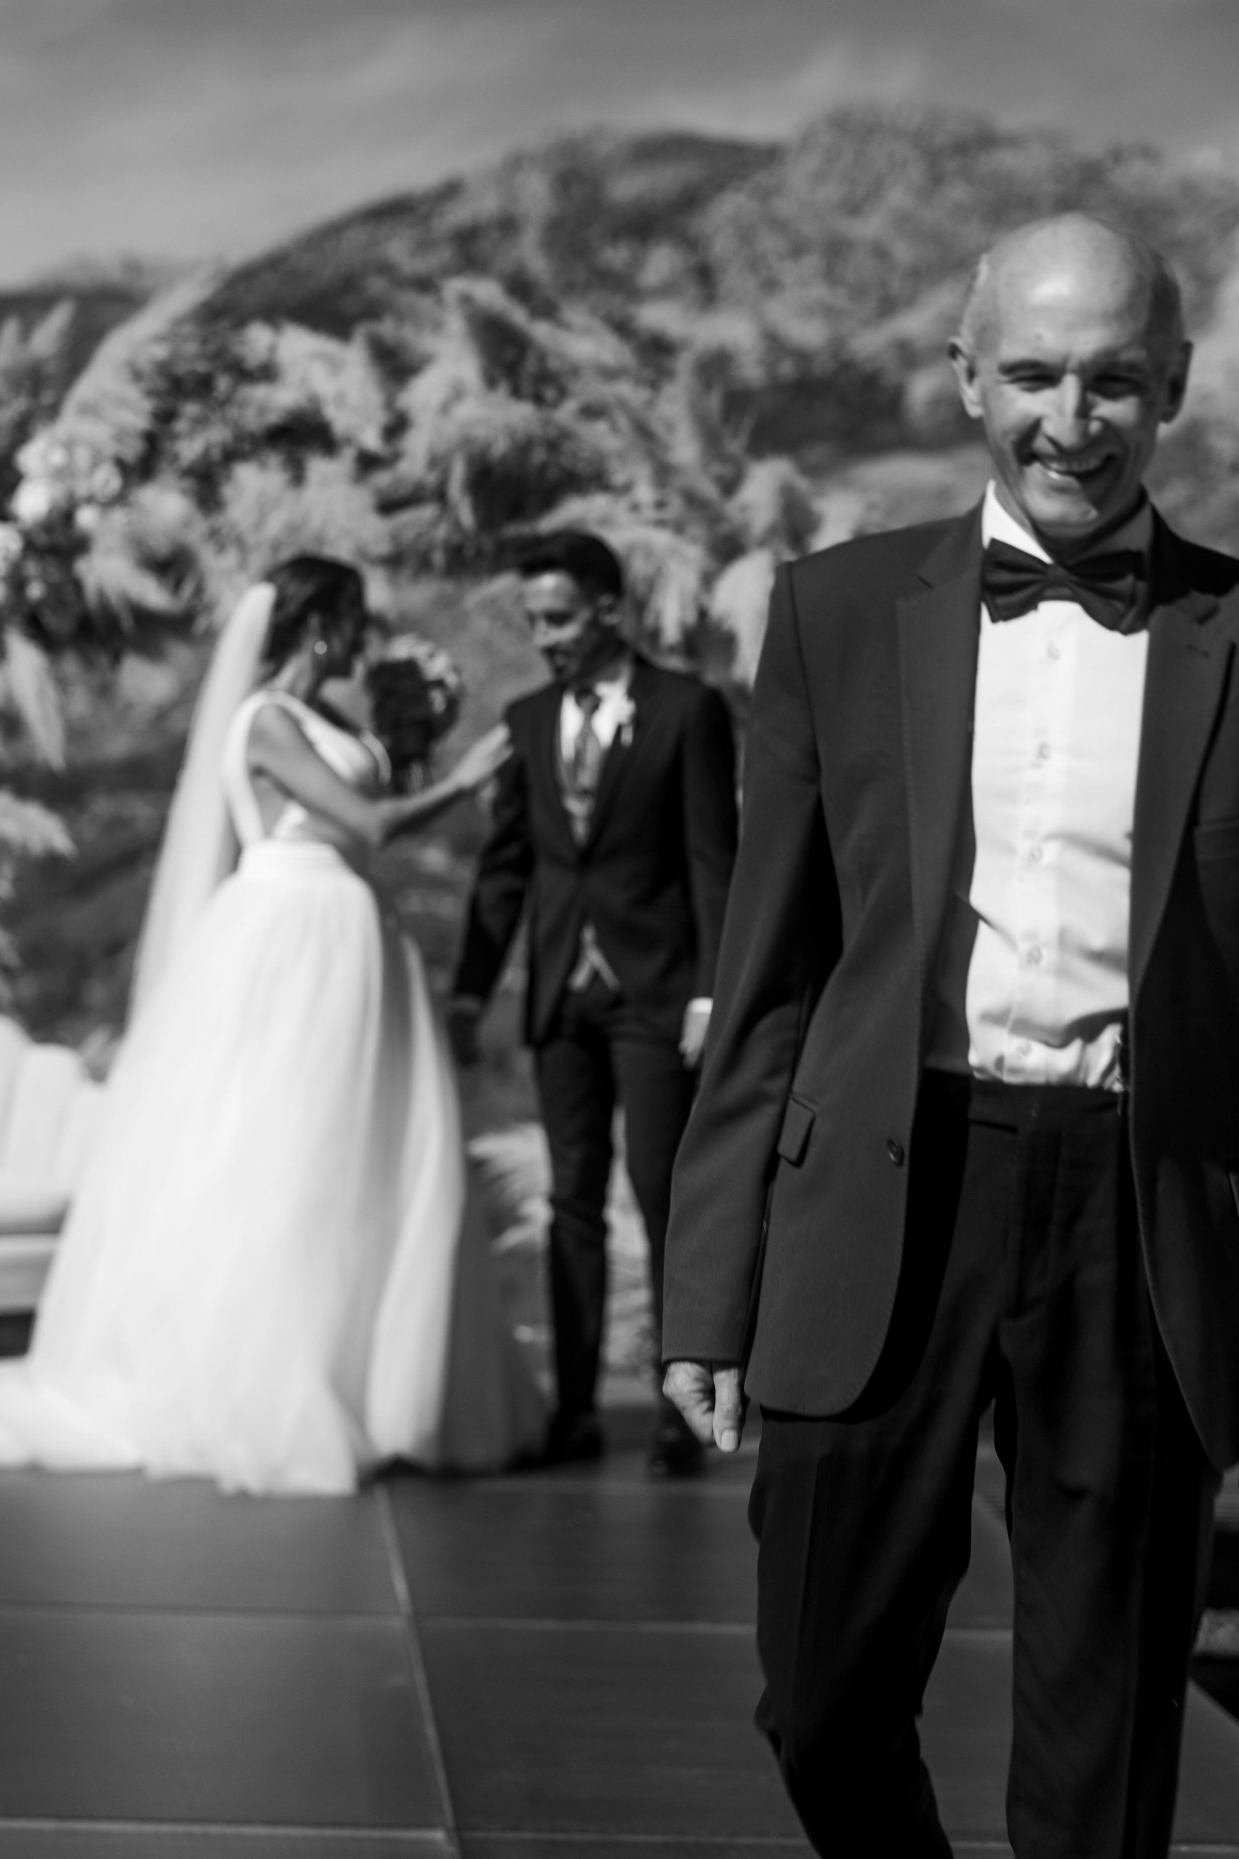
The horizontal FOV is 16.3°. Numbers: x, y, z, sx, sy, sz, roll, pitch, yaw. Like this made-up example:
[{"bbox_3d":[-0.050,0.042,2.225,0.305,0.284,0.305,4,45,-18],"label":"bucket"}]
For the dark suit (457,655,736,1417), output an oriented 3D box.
[{"bbox_3d":[-0.041,0.201,8.150,0.530,1.430,0.330,1,2,26],"label":"dark suit"}]

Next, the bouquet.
[{"bbox_3d":[-0.392,-0.410,8.250,0.210,0.310,0.210,-1,2,-37],"label":"bouquet"}]

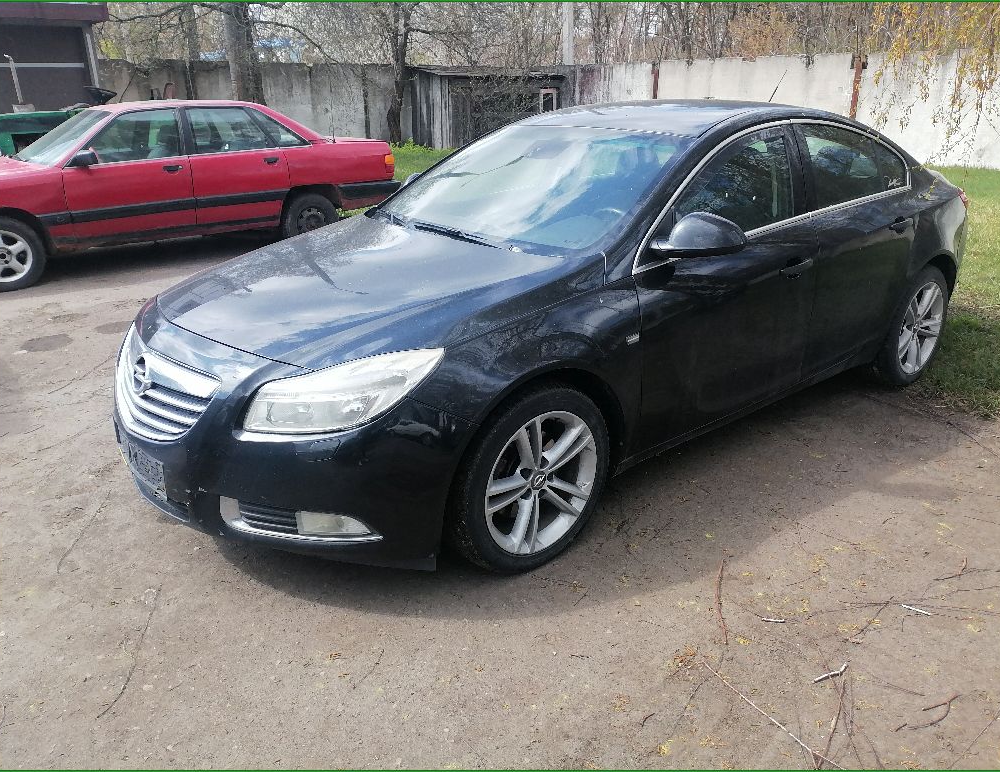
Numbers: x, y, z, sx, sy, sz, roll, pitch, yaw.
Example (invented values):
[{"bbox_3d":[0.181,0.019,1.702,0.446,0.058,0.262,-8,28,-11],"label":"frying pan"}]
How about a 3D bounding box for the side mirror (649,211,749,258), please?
[{"bbox_3d":[0.670,-0.523,2.651,0.210,0.160,0.235,-19,28,-40],"label":"side mirror"}]

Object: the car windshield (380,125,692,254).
[{"bbox_3d":[0.091,-0.898,3.288,0.915,0.097,1.440,-42,39,-22],"label":"car windshield"}]

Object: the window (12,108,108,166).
[{"bbox_3d":[-3.832,-2.167,6.675,1.420,0.085,0.799,23,66,45],"label":"window"}]

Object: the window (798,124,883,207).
[{"bbox_3d":[1.603,-1.035,3.560,0.700,0.359,0.051,-16,4,-36],"label":"window"}]

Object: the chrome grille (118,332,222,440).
[{"bbox_3d":[-1.146,0.017,2.604,0.150,0.325,0.830,-17,25,-36],"label":"chrome grille"}]

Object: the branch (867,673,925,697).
[{"bbox_3d":[1.081,0.825,2.115,0.151,0.008,0.028,14,25,33],"label":"branch"}]

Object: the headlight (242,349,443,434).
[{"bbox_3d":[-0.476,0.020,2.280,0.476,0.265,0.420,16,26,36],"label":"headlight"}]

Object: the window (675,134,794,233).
[{"bbox_3d":[0.936,-0.798,3.082,0.910,0.459,0.050,-17,0,-35],"label":"window"}]

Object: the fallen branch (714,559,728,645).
[{"bbox_3d":[0.719,0.686,2.504,0.037,0.016,0.472,4,21,14],"label":"fallen branch"}]

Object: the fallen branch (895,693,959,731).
[{"bbox_3d":[1.124,0.852,2.007,0.269,0.020,0.054,-14,23,-30],"label":"fallen branch"}]

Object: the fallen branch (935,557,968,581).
[{"bbox_3d":[1.542,0.624,2.612,0.225,0.016,0.041,-15,24,-33],"label":"fallen branch"}]

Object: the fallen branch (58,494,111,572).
[{"bbox_3d":[-1.551,0.535,2.896,0.027,0.012,0.595,-3,21,-8],"label":"fallen branch"}]

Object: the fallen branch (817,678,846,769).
[{"bbox_3d":[0.864,0.865,1.994,0.016,0.018,0.362,10,23,30],"label":"fallen branch"}]

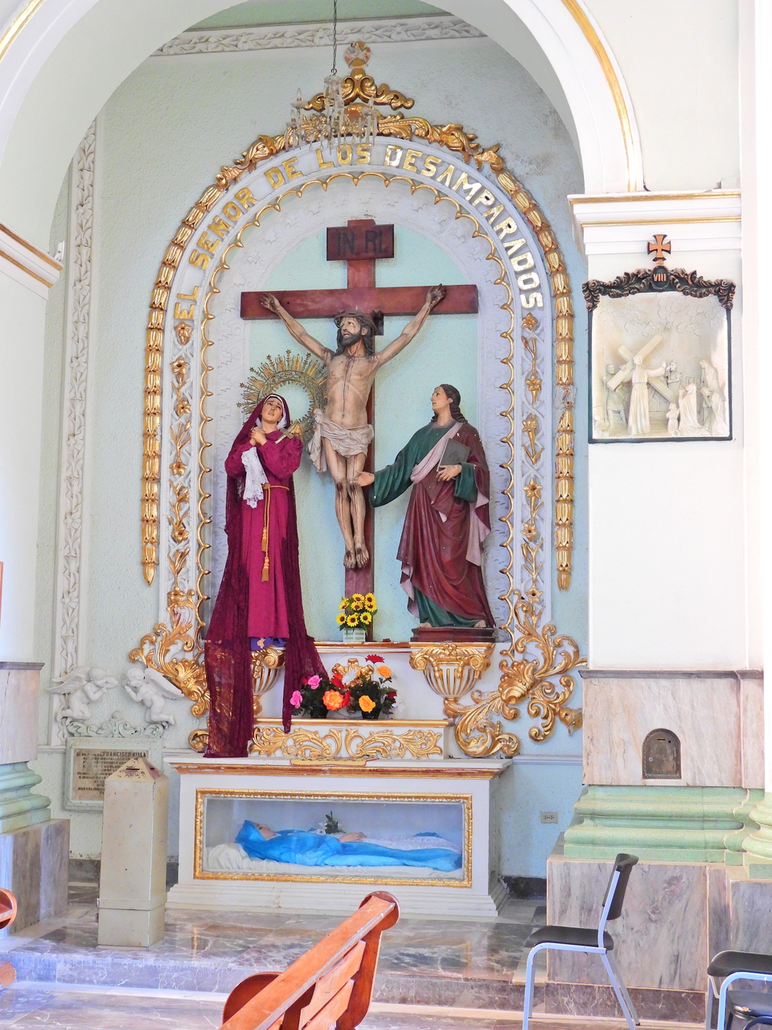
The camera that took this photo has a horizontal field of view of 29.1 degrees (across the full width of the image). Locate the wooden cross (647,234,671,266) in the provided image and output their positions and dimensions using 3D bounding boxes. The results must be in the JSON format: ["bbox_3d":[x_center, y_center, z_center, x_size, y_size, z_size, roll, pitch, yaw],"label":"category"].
[{"bbox_3d":[1.425,-1.383,7.764,0.122,0.158,0.035,0,-7,9],"label":"wooden cross"}]

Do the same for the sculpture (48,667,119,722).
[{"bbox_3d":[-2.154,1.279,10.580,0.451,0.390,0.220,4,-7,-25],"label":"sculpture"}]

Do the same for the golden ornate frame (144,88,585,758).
[{"bbox_3d":[-0.201,-0.803,10.475,3.149,4.874,0.260,0,-7,9],"label":"golden ornate frame"}]

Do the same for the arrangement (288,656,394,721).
[{"bbox_3d":[-0.293,1.169,10.086,0.683,0.419,0.280,0,-7,9],"label":"arrangement"}]

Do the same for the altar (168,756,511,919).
[{"bbox_3d":[-0.285,2.081,9.825,2.141,0.943,0.820,0,-7,9],"label":"altar"}]

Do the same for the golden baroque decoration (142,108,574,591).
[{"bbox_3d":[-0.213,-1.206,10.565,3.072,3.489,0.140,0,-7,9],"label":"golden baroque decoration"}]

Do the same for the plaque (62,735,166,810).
[{"bbox_3d":[-1.939,1.834,10.561,0.702,0.489,0.060,0,-7,9],"label":"plaque"}]

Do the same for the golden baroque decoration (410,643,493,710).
[{"bbox_3d":[0.438,1.075,9.965,0.522,0.427,0.320,0,-7,9],"label":"golden baroque decoration"}]

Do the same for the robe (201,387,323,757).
[{"bbox_3d":[-0.808,0.426,10.126,0.760,2.376,0.580,1,-7,-3],"label":"robe"}]

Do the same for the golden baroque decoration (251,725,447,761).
[{"bbox_3d":[-0.272,1.514,9.930,1.304,0.217,0.080,0,-7,9],"label":"golden baroque decoration"}]

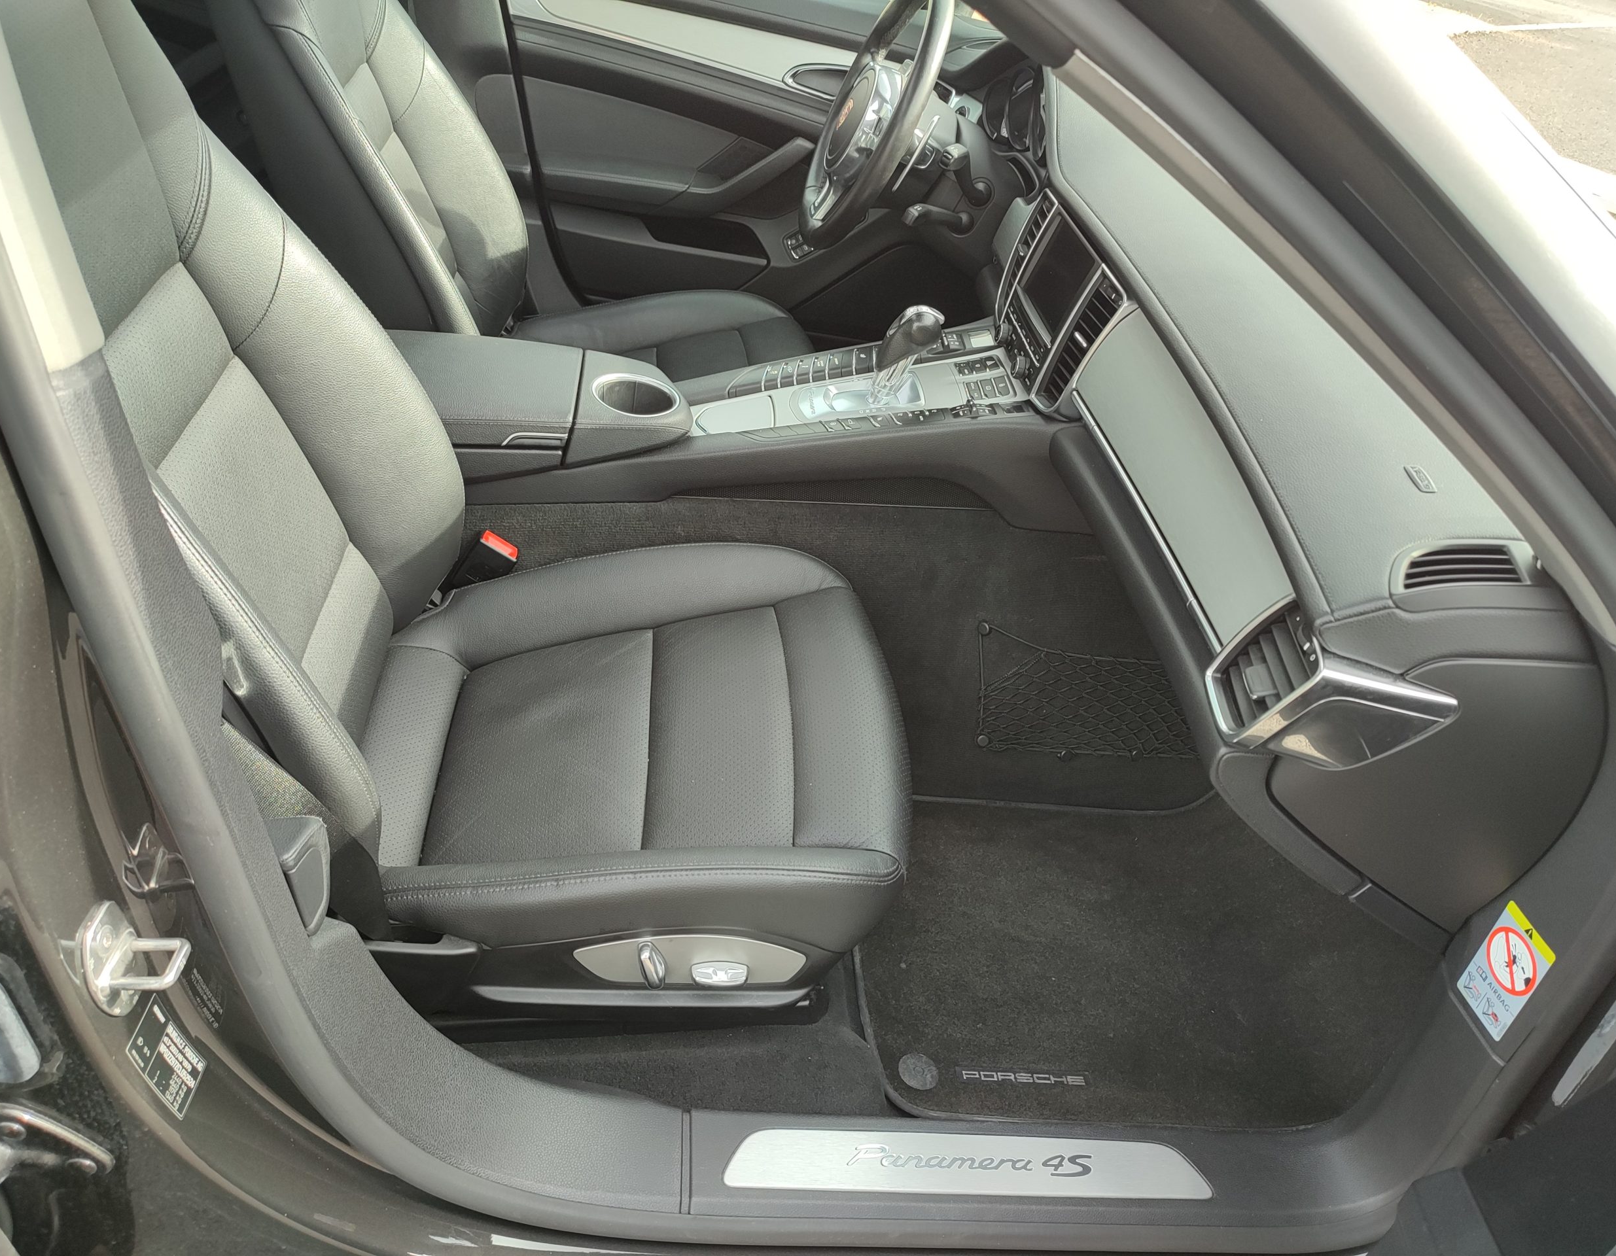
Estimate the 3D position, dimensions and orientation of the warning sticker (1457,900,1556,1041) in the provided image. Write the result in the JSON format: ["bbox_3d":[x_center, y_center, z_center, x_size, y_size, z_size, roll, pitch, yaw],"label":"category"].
[{"bbox_3d":[0.589,0.290,1.020,0.002,0.110,0.059,-2,37,-11],"label":"warning sticker"}]

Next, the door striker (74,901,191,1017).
[{"bbox_3d":[-0.371,0.188,0.683,0.050,0.070,0.046,10,36,-2],"label":"door striker"}]

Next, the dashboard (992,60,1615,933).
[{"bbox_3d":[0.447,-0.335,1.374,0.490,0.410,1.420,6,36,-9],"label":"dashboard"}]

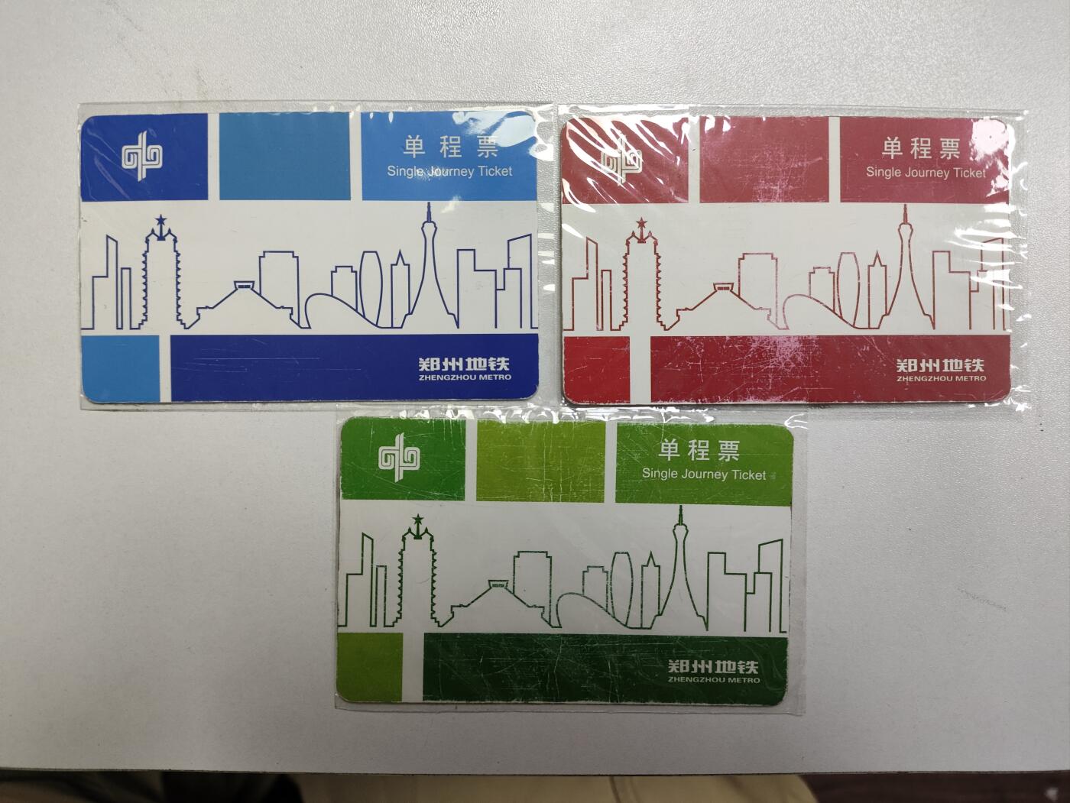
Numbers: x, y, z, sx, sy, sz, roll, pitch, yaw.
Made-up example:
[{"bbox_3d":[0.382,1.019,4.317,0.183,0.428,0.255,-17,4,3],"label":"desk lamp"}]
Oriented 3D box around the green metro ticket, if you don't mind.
[{"bbox_3d":[0.006,0.031,0.147,0.086,0.001,0.054,1,90,-1],"label":"green metro ticket"}]

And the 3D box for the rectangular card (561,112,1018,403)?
[{"bbox_3d":[0.048,-0.027,0.147,0.086,0.001,0.054,0,90,-1],"label":"rectangular card"}]

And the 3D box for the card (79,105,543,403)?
[{"bbox_3d":[-0.042,-0.027,0.146,0.086,0.001,0.054,0,90,-1],"label":"card"}]

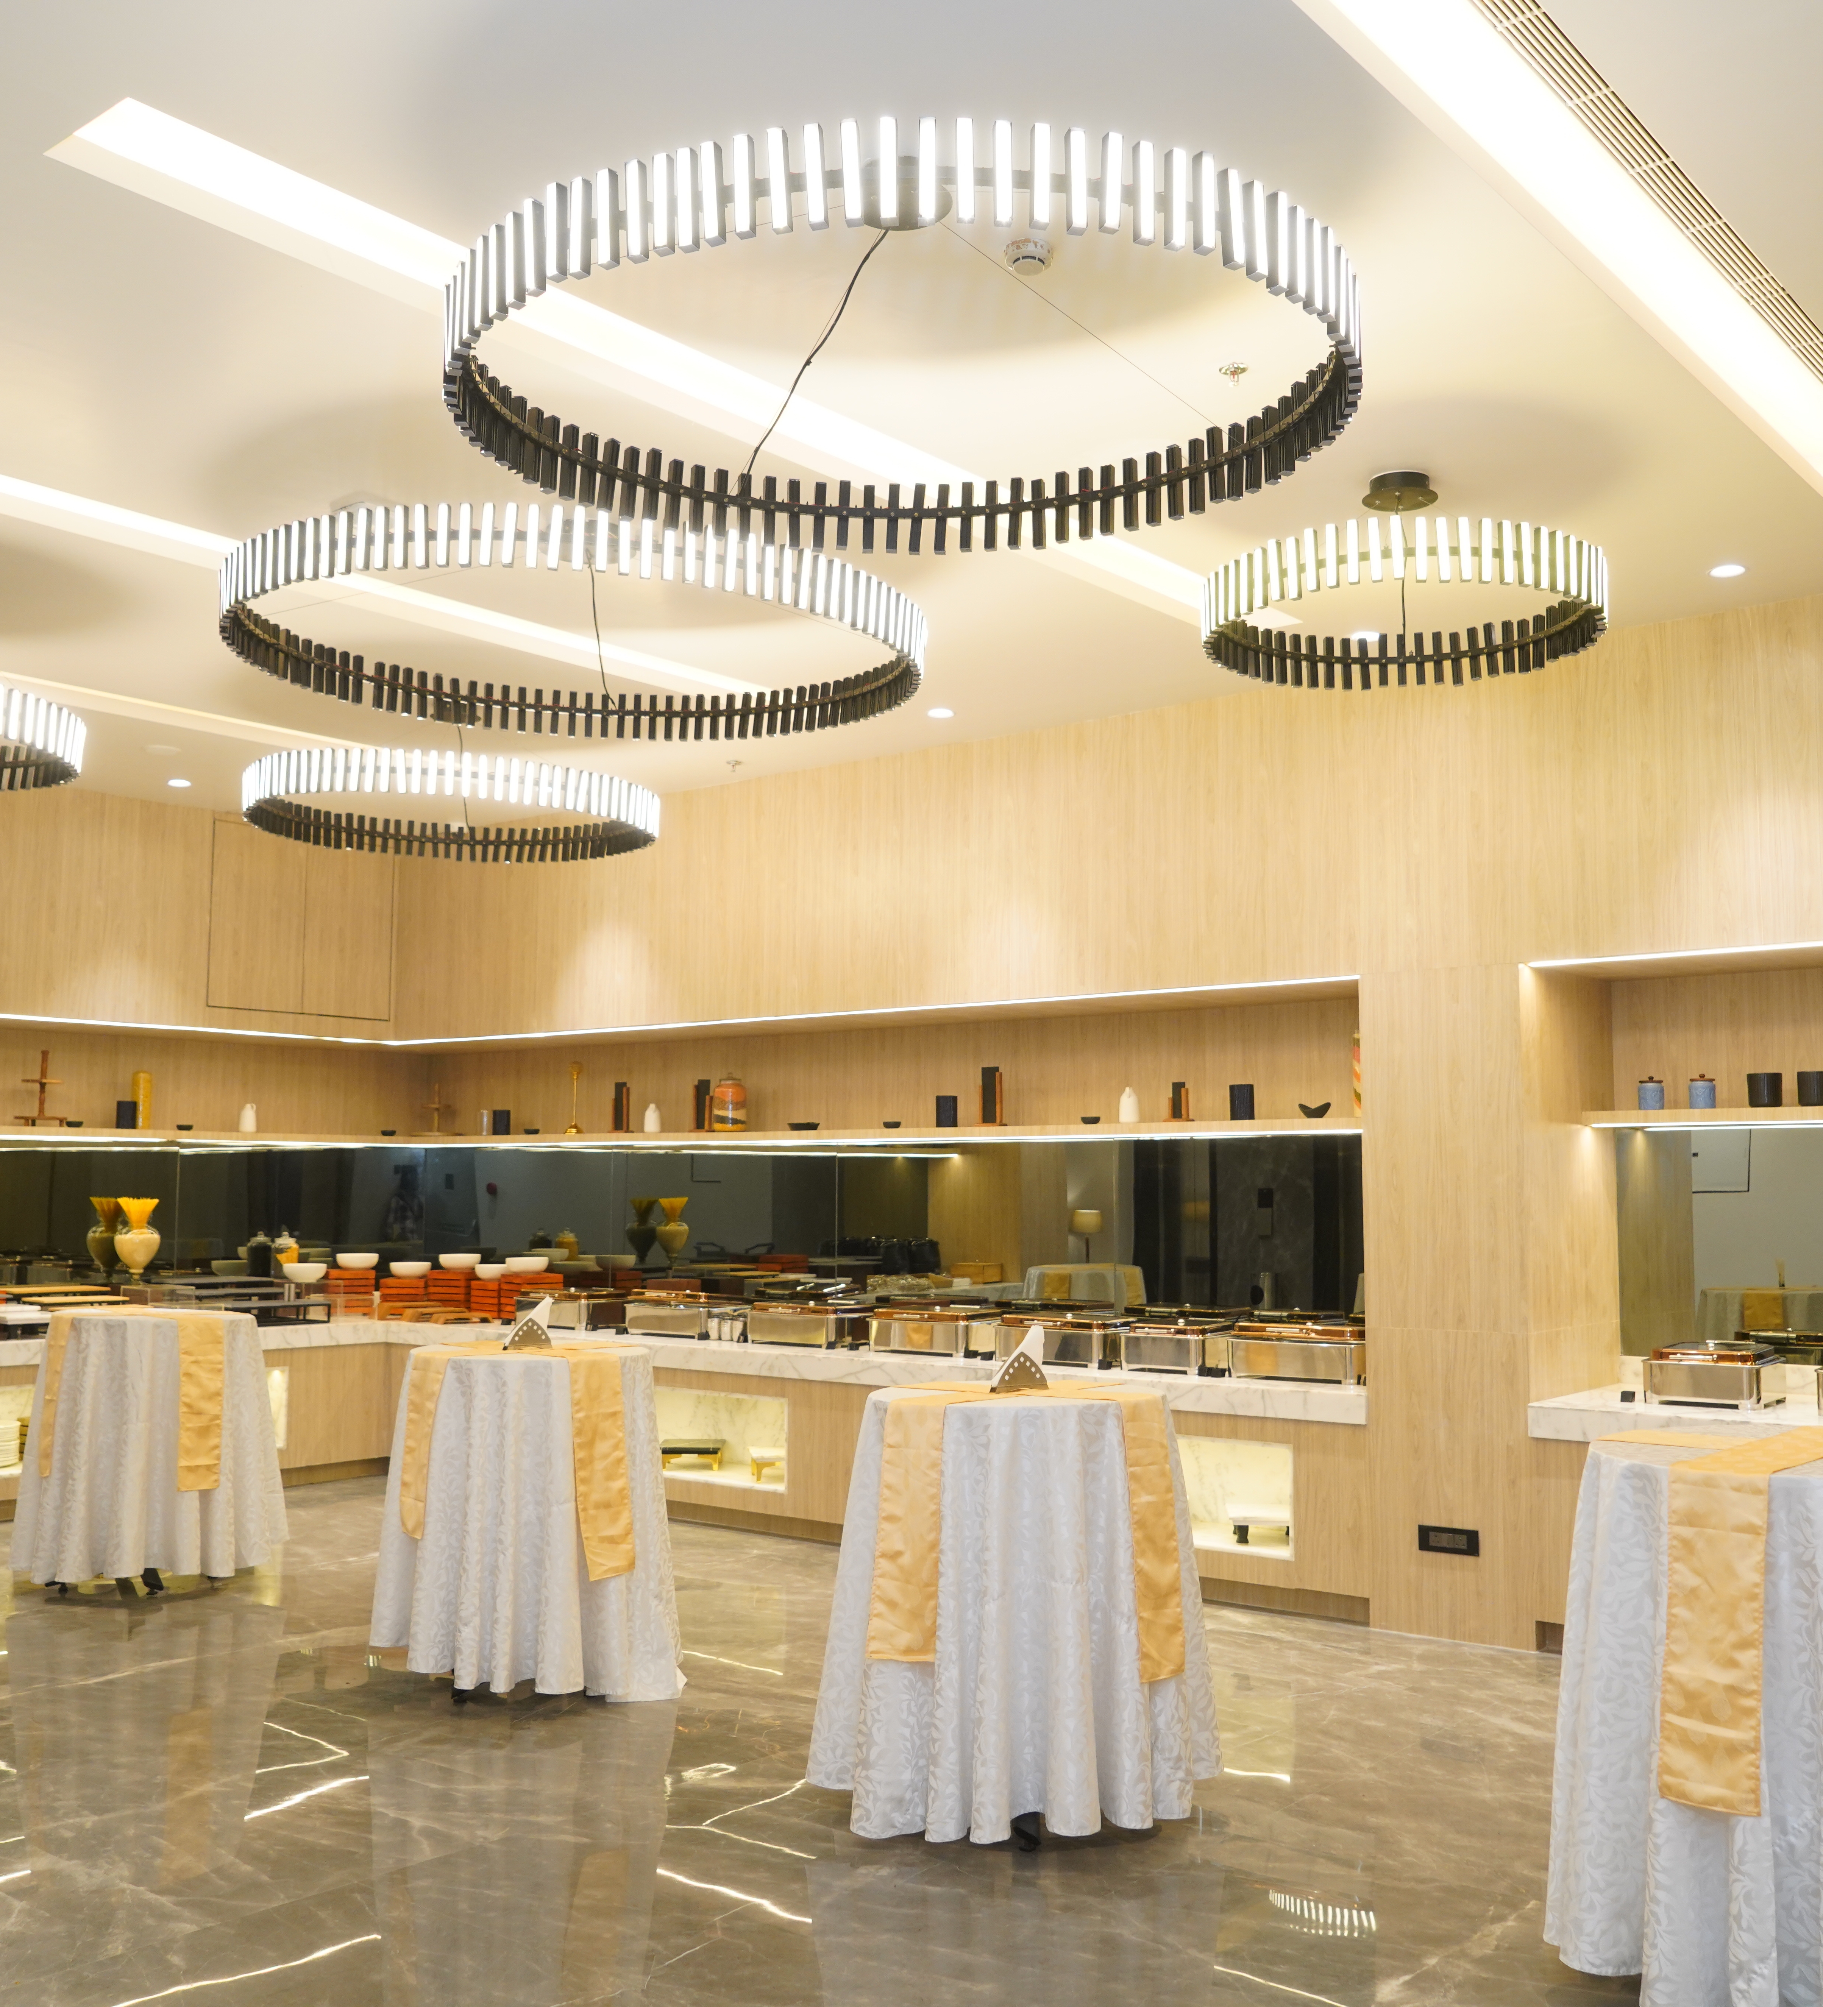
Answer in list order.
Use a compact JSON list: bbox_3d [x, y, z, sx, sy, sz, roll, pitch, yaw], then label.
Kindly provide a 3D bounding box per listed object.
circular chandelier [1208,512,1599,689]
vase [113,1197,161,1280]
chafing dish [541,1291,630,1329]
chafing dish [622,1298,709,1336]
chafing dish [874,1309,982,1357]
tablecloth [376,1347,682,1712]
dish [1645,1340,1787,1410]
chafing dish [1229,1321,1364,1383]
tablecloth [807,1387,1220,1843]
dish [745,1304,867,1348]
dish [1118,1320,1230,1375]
[{"bbox_3d":[1.366,-1.089,5.568,1.090,0.170,1.090,0,-5,0],"label":"circular chandelier"},{"bbox_3d":[-4.222,1.296,10.916,0.255,0.475,0.255,-4,-7,38],"label":"vase"},{"bbox_3d":[-1.803,1.658,10.889,0.576,0.200,0.420,-4,-7,40],"label":"chafing dish"},{"bbox_3d":[-1.149,1.621,10.352,0.570,0.195,0.390,-4,-7,38],"label":"chafing dish"},{"bbox_3d":[0.159,1.514,9.262,0.560,0.205,0.420,-4,-7,40],"label":"chafing dish"},{"bbox_3d":[-1.281,1.700,6.734,1.000,1.051,1.000,0,-5,0],"label":"tablecloth"},{"bbox_3d":[2.904,1.328,7.188,0.410,0.215,0.410,-4,-7,38],"label":"dish"},{"bbox_3d":[1.633,1.401,8.041,0.540,0.220,0.420,-4,-7,40],"label":"chafing dish"},{"bbox_3d":[0.295,1.582,5.449,1.100,1.030,1.100,0,-5,0],"label":"tablecloth"},{"bbox_3d":[-0.470,1.567,9.802,0.560,0.205,0.390,-4,-7,38],"label":"dish"},{"bbox_3d":[1.170,1.439,8.424,0.378,0.210,0.420,-4,-7,40],"label":"dish"}]

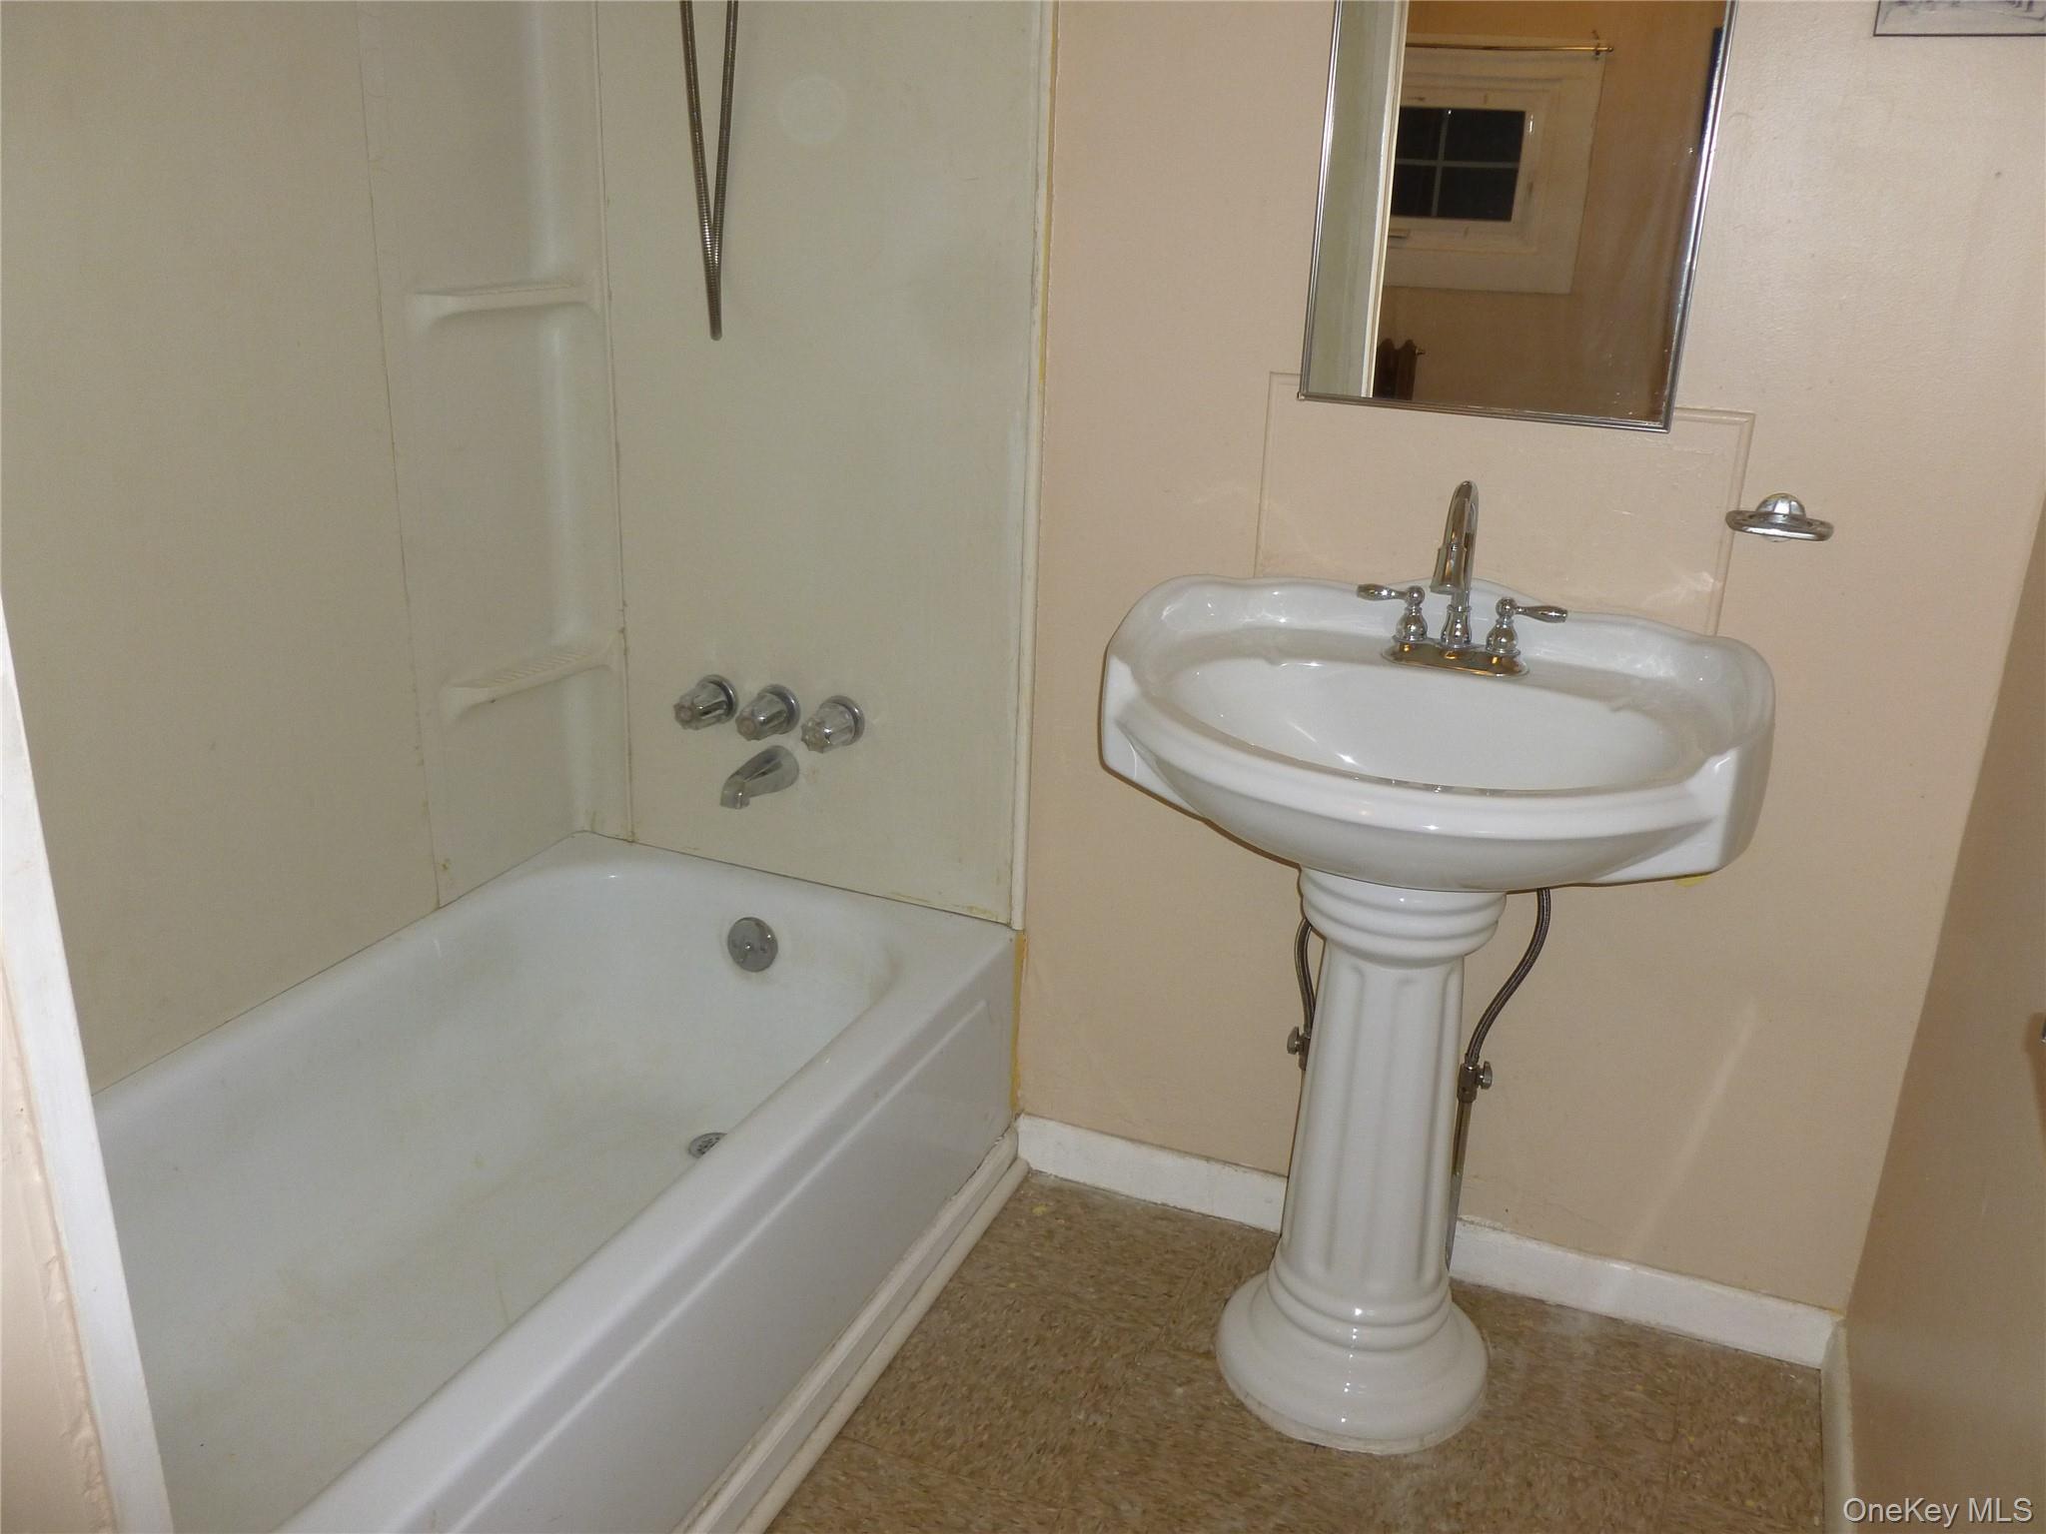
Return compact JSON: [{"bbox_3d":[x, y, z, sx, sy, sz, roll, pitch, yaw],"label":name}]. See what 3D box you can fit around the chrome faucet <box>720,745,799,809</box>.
[{"bbox_3d":[-0.379,0.020,2.330,0.062,0.066,0.130,10,20,21],"label":"chrome faucet"}]

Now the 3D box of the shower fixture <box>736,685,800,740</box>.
[{"bbox_3d":[-0.362,-0.070,2.324,0.072,0.072,0.076,10,20,21],"label":"shower fixture"}]

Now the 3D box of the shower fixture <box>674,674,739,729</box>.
[{"bbox_3d":[-0.458,-0.088,2.361,0.072,0.072,0.076,10,20,21],"label":"shower fixture"}]

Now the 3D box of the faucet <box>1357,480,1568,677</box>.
[{"bbox_3d":[0.466,-0.199,1.770,0.234,0.212,0.170,10,20,21],"label":"faucet"}]

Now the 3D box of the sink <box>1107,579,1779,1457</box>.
[{"bbox_3d":[0.401,0.303,1.825,0.656,0.933,0.582,10,20,21],"label":"sink"}]

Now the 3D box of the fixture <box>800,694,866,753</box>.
[{"bbox_3d":[-0.269,-0.053,2.288,0.072,0.072,0.076,10,20,21],"label":"fixture"}]

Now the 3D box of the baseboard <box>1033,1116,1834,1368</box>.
[{"bbox_3d":[0.495,0.621,2.213,1.078,0.088,0.015,10,20,21],"label":"baseboard"}]

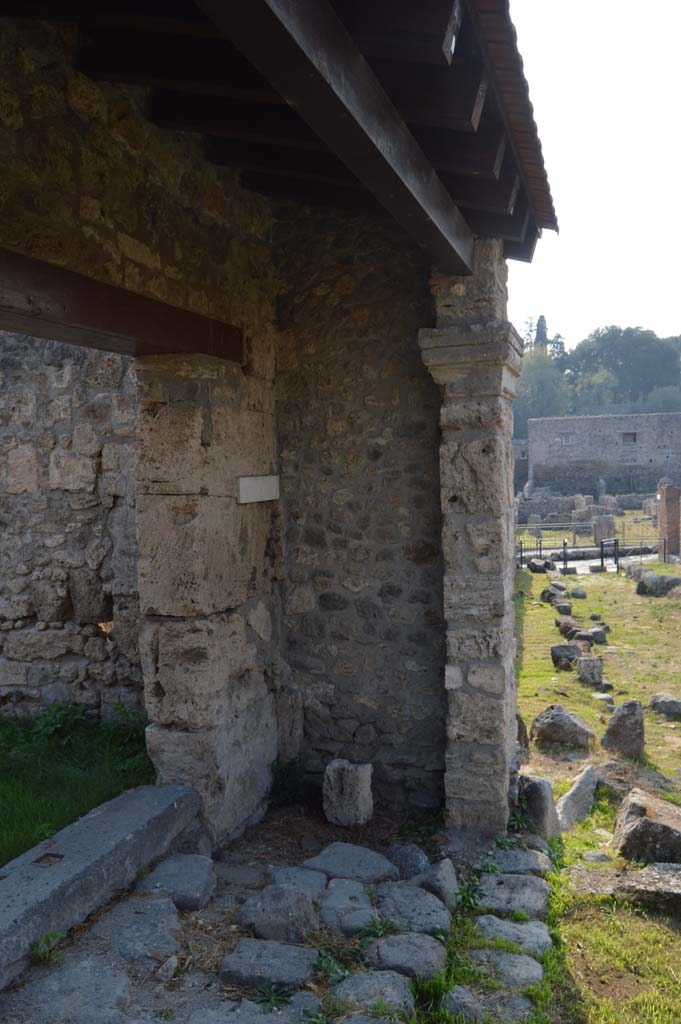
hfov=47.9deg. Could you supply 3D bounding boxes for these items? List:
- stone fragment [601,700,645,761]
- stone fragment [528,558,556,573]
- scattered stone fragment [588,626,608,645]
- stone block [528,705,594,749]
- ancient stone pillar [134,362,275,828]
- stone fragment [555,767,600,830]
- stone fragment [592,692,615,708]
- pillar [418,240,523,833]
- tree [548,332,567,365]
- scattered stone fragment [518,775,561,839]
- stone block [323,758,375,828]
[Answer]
[{"bbox_3d":[2.028,1.565,5.520,0.290,0.370,0.260,0,4,19],"label":"stone fragment"},{"bbox_3d":[5.483,1.450,20.835,0.749,0.320,0.450,0,5,15],"label":"stone fragment"},{"bbox_3d":[3.530,1.690,10.500,0.260,0.200,0.250,0,4,19],"label":"scattered stone fragment"},{"bbox_3d":[1.672,1.623,5.780,0.450,0.260,0.310,0,4,19],"label":"stone block"},{"bbox_3d":[-0.709,0.426,4.398,0.370,2.500,0.970,0,4,19],"label":"ancient stone pillar"},{"bbox_3d":[1.219,1.464,3.950,0.207,0.270,0.220,0,5,17],"label":"stone fragment"},{"bbox_3d":[2.382,1.707,6.950,0.190,0.110,0.170,0,4,19],"label":"stone fragment"},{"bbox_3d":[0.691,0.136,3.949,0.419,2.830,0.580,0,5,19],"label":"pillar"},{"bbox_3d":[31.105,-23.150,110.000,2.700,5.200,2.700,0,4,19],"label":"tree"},{"bbox_3d":[1.068,1.586,4.120,0.200,0.290,0.190,0,4,19],"label":"scattered stone fragment"},{"bbox_3d":[0.036,1.453,3.986,0.254,0.300,0.210,-1,5,1],"label":"stone block"}]

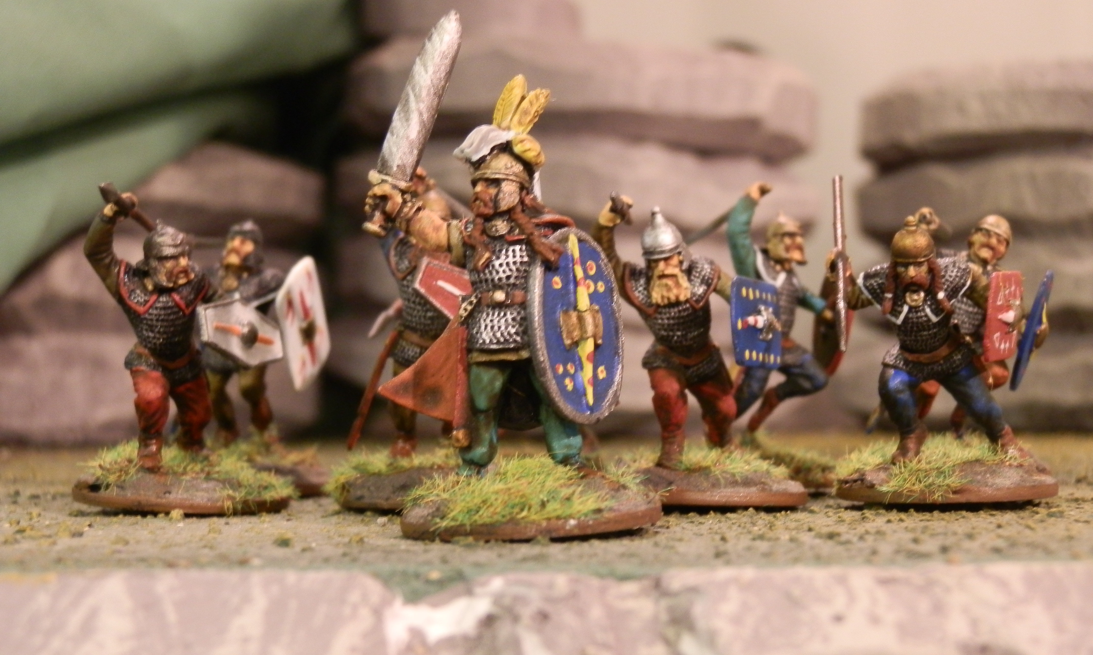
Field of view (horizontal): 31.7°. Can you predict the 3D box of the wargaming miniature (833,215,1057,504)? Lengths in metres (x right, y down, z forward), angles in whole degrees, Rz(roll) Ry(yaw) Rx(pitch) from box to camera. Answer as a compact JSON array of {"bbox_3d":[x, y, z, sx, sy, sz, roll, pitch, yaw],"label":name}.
[{"bbox_3d":[0.045,0.003,0.216,0.025,0.033,0.025,0,0,10],"label":"wargaming miniature"}]

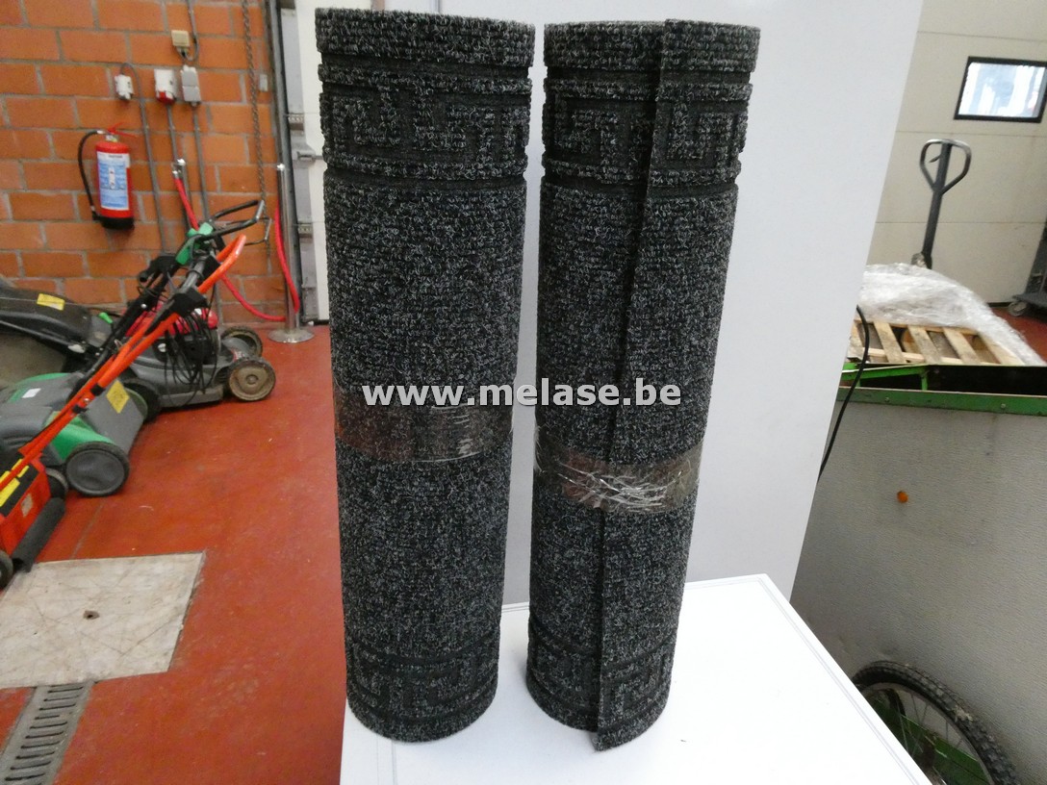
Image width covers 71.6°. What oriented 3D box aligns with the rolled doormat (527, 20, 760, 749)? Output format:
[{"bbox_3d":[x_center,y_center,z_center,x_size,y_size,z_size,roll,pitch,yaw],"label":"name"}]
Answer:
[{"bbox_3d":[0.083,0.020,0.624,0.145,0.605,0.145,1,25,1],"label":"rolled doormat"}]

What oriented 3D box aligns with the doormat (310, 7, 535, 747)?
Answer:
[{"bbox_3d":[-0.084,0.015,0.618,0.150,0.605,0.150,3,23,0],"label":"doormat"}]

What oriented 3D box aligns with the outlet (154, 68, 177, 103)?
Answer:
[{"bbox_3d":[-1.797,-1.540,3.649,0.075,0.153,0.085,-3,23,-14],"label":"outlet"}]

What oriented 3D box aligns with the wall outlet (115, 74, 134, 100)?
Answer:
[{"bbox_3d":[-1.992,-1.523,3.623,0.061,0.112,0.058,-3,23,-14],"label":"wall outlet"}]

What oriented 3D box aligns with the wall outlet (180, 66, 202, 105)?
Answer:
[{"bbox_3d":[-1.689,-1.559,3.690,0.071,0.178,0.060,-3,23,-14],"label":"wall outlet"}]

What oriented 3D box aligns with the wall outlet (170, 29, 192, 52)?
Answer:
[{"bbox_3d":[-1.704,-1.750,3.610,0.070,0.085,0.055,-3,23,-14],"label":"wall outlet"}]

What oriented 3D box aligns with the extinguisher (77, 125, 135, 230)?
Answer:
[{"bbox_3d":[-2.106,-1.101,3.695,0.250,0.505,0.170,1,22,-15],"label":"extinguisher"}]

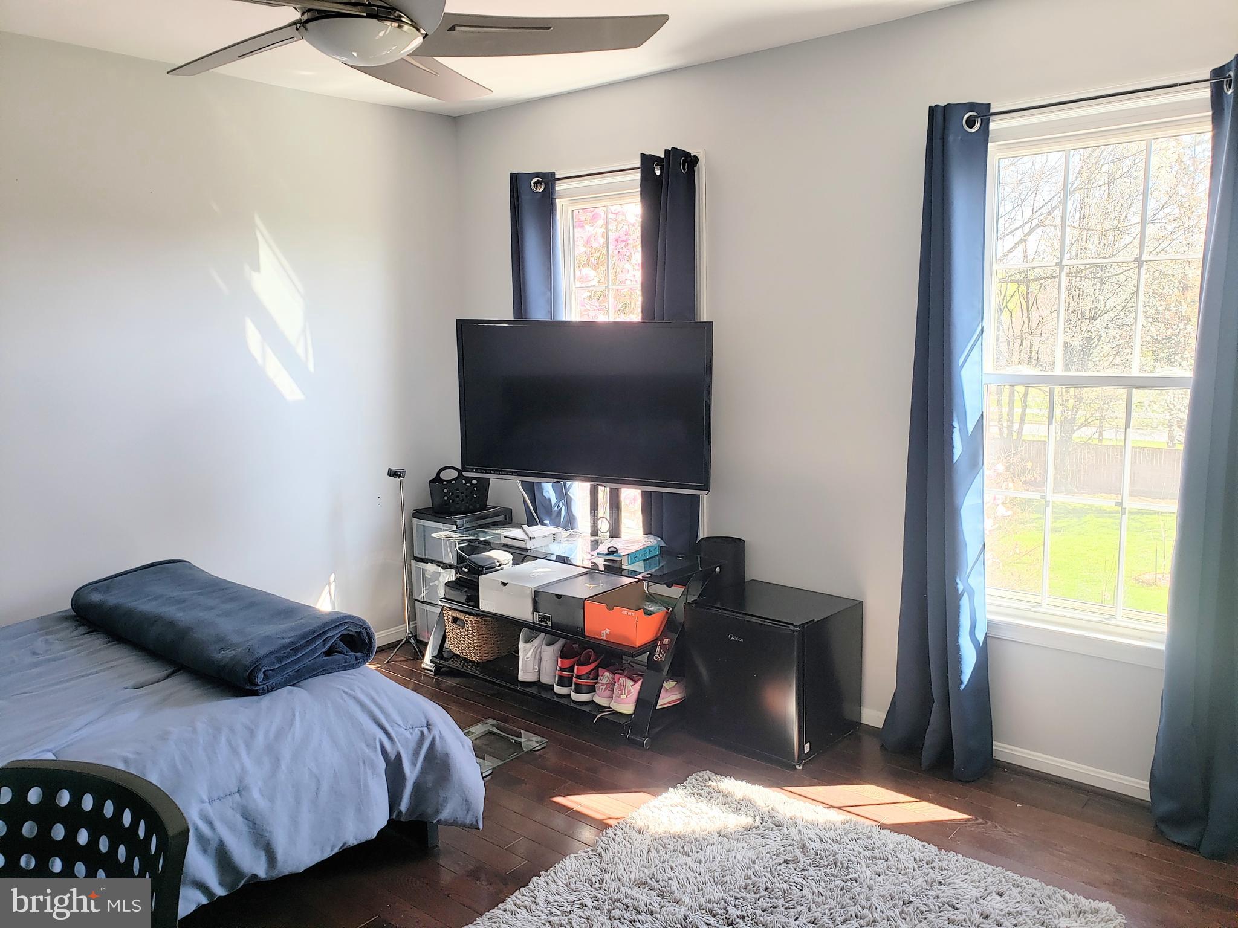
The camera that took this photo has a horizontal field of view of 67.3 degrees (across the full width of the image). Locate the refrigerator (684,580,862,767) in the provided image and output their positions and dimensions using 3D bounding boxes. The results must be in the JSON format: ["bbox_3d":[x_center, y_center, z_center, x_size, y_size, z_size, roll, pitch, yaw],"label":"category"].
[{"bbox_3d":[0.559,0.736,3.384,0.480,0.487,0.430,7,12,42],"label":"refrigerator"}]

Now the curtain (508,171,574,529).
[{"bbox_3d":[-0.331,-0.218,4.191,0.290,2.130,0.135,6,12,40],"label":"curtain"}]

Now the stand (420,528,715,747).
[{"bbox_3d":[-0.235,0.640,3.849,1.310,0.575,0.530,6,12,40],"label":"stand"}]

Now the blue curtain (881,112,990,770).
[{"bbox_3d":[1.060,-0.055,2.997,0.340,2.140,0.160,6,12,40],"label":"blue curtain"}]

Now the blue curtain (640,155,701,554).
[{"bbox_3d":[0.204,-0.163,3.742,0.270,2.130,0.135,6,12,40],"label":"blue curtain"}]

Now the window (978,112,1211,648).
[{"bbox_3d":[1.443,-0.235,2.822,0.830,1.610,0.110,6,12,40],"label":"window"}]

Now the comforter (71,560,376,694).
[{"bbox_3d":[-1.288,0.487,2.981,1.170,0.145,0.390,6,12,40],"label":"comforter"}]

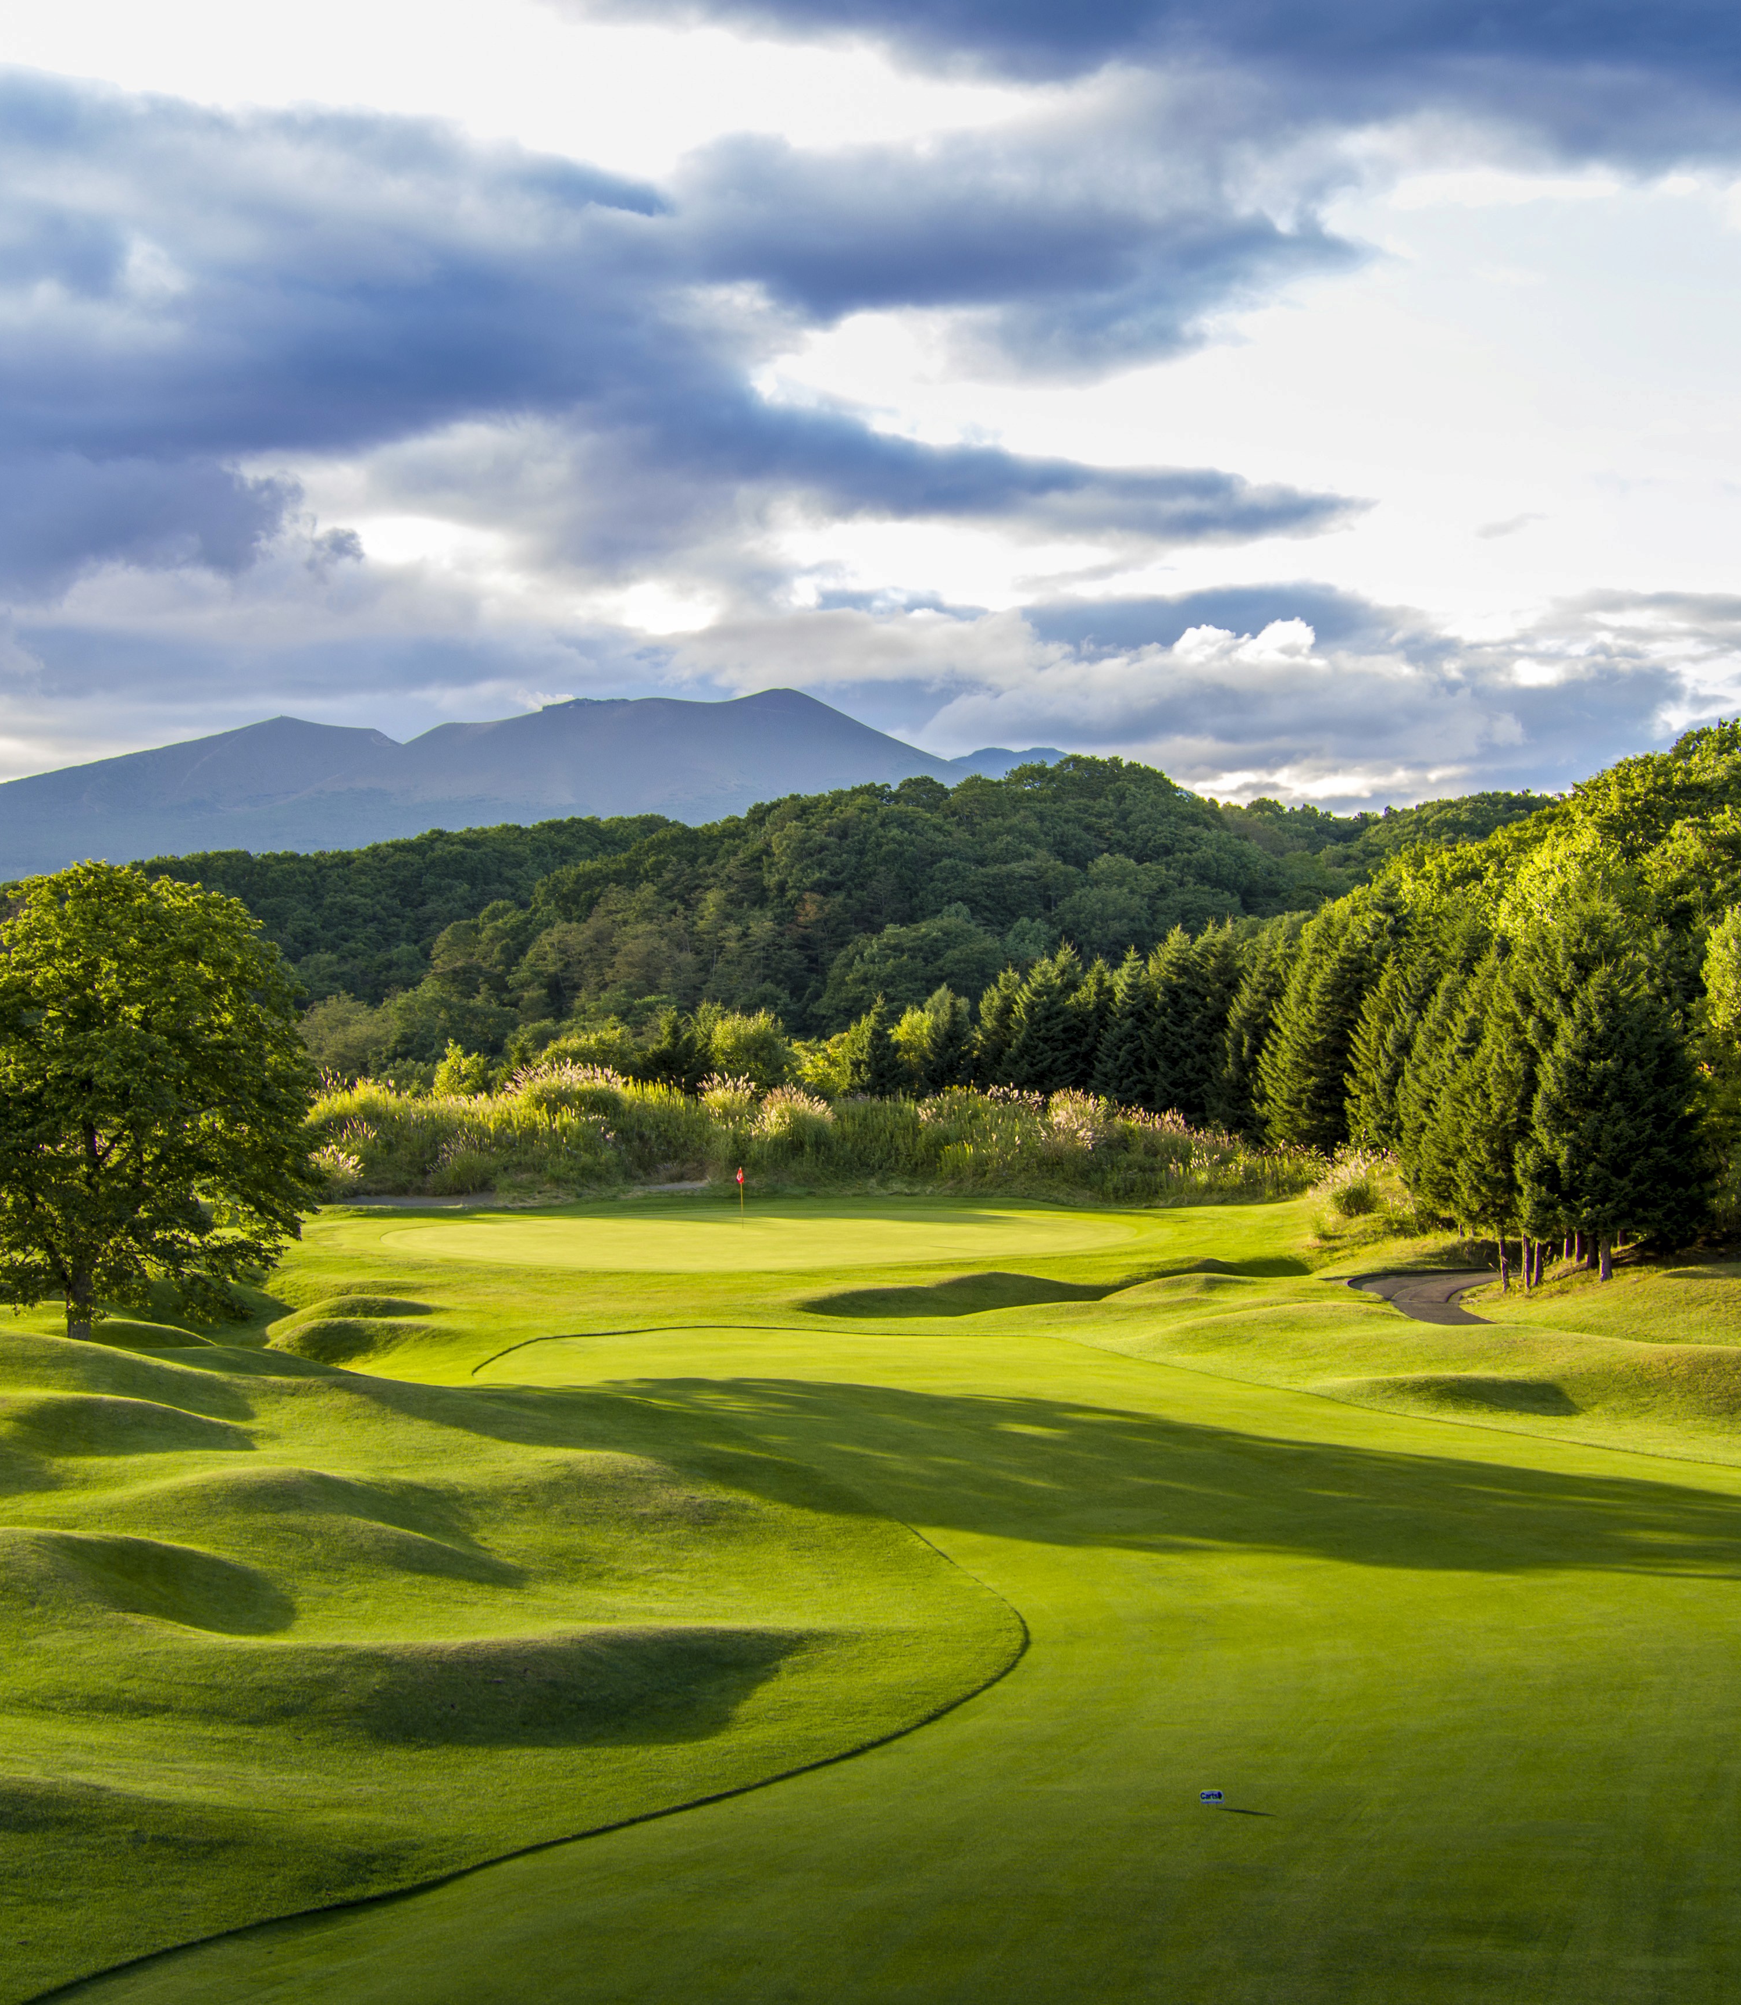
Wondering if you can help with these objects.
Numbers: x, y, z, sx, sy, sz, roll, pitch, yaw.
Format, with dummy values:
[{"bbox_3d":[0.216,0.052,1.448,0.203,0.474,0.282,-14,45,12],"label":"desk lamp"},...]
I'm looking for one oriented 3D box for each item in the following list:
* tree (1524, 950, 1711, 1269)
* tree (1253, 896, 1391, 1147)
[{"bbox_3d":[22.180,3.390,115.000,5.350,9.520,5.350,0,1,0],"label":"tree"},{"bbox_3d":[18.010,1.120,153.000,5.460,10.680,5.460,0,1,0],"label":"tree"}]

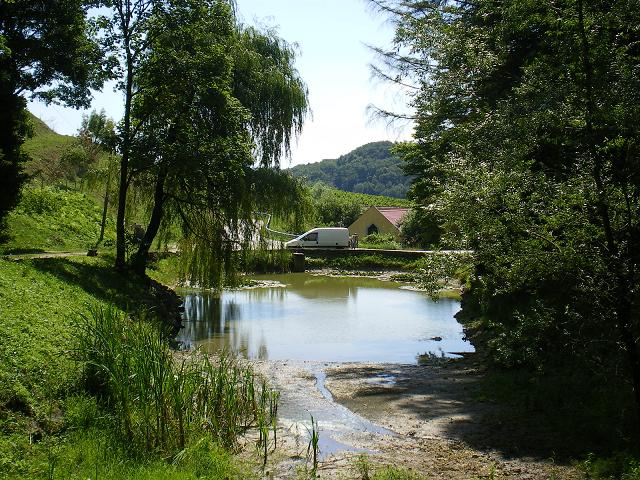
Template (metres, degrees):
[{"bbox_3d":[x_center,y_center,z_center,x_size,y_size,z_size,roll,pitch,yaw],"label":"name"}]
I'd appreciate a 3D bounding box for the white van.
[{"bbox_3d":[-0.200,0.120,72.500,4.450,1.920,1.820,0,1,-5],"label":"white van"}]

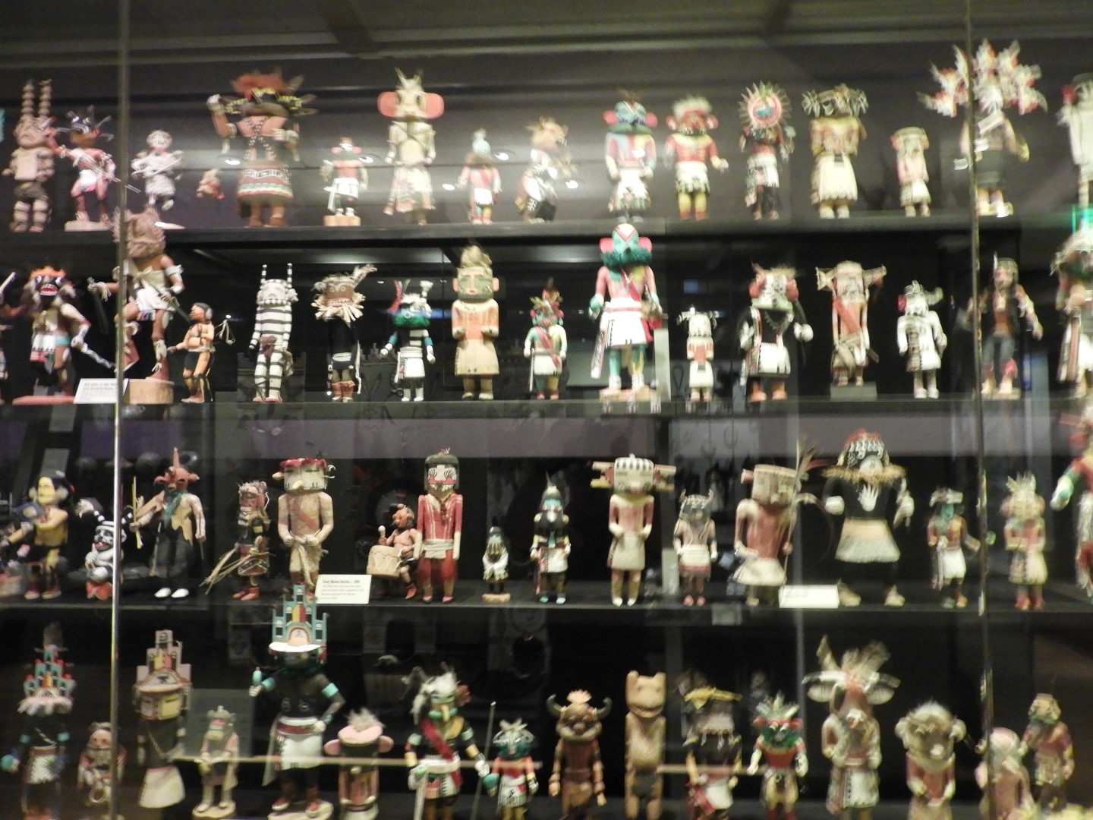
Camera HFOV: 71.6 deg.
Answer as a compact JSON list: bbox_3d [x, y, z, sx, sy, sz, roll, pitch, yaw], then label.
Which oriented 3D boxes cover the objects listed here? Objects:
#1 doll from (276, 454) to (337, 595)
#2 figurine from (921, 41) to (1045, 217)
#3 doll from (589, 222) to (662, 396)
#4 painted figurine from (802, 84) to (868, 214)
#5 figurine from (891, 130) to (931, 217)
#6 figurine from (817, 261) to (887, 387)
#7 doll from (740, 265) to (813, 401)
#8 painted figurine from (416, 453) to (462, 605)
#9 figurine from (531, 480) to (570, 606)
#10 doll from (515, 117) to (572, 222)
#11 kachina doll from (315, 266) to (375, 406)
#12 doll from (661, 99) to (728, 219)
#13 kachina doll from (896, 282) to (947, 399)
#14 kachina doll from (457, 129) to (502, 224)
[{"bbox_3d":[-0.526,0.256,1.651,0.127,0.306,0.105,0,-2,1],"label":"doll"},{"bbox_3d":[0.922,-0.592,1.599,0.257,0.365,0.120,0,-2,-5],"label":"figurine"},{"bbox_3d":[0.171,-0.217,1.638,0.156,0.371,0.130,0,-2,0],"label":"doll"},{"bbox_3d":[0.587,-0.526,1.541,0.127,0.267,0.100,0,-1,3],"label":"painted figurine"},{"bbox_3d":[0.819,-0.534,1.702,0.087,0.194,0.080,-1,-2,11],"label":"figurine"},{"bbox_3d":[0.649,-0.181,1.611,0.147,0.266,0.095,0,-2,4],"label":"figurine"},{"bbox_3d":[0.493,-0.166,1.631,0.155,0.291,0.120,0,-2,7],"label":"doll"},{"bbox_3d":[-0.224,0.246,1.593,0.091,0.318,0.080,0,-2,-7],"label":"painted figurine"},{"bbox_3d":[0.010,0.272,1.554,0.081,0.253,0.070,0,-1,3],"label":"figurine"},{"bbox_3d":[-0.006,-0.523,1.647,0.120,0.225,0.095,-2,-2,38],"label":"doll"},{"bbox_3d":[-0.452,-0.170,1.687,0.130,0.305,0.110,0,-2,-6],"label":"kachina doll"},{"bbox_3d":[0.341,-0.575,1.730,0.144,0.276,0.110,0,-2,7],"label":"doll"},{"bbox_3d":[0.798,-0.150,1.613,0.103,0.245,0.100,-1,-2,12],"label":"kachina doll"},{"bbox_3d":[-0.146,-0.506,1.644,0.093,0.203,0.070,0,-2,0],"label":"kachina doll"}]

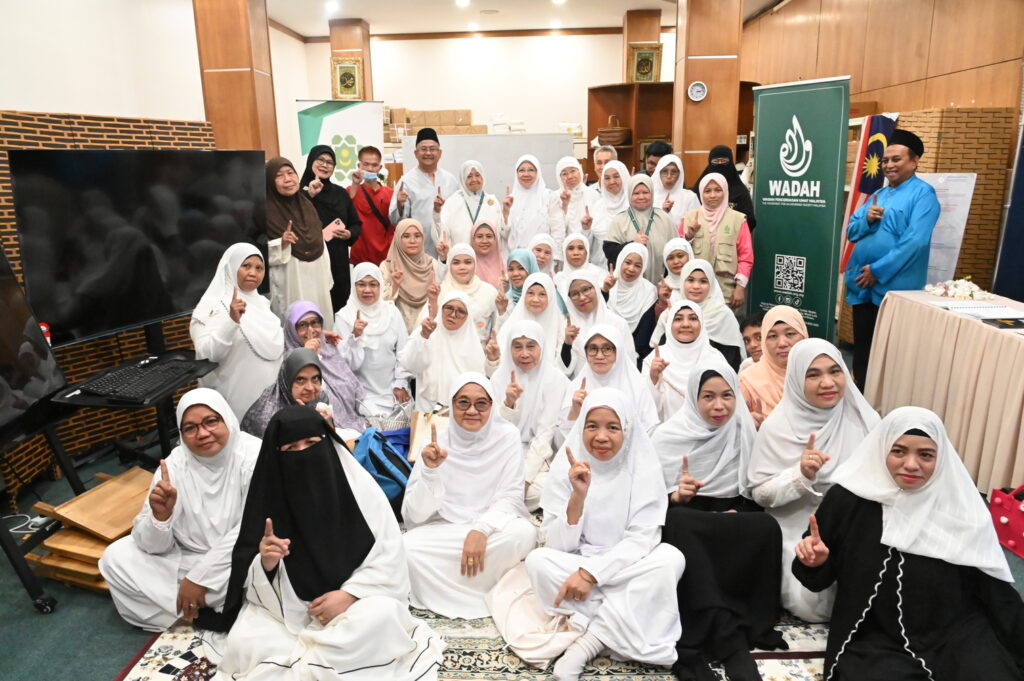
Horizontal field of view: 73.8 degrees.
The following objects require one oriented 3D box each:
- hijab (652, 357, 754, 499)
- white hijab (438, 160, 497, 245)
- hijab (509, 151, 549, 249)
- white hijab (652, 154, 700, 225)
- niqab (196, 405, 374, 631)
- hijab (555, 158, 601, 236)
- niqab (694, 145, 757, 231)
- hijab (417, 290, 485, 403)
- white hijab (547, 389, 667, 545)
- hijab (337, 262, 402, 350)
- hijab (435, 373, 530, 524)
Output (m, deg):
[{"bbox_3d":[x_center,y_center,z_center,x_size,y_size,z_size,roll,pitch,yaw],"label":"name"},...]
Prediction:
[{"bbox_3d":[0.696,0.298,2.477,0.370,0.480,0.330,2,13,13],"label":"hijab"},{"bbox_3d":[-0.316,-0.974,4.850,0.420,0.580,0.330,-2,13,-5],"label":"white hijab"},{"bbox_3d":[0.128,-1.010,4.974,0.330,0.683,0.310,-1,13,1],"label":"hijab"},{"bbox_3d":[1.170,-1.073,4.852,0.341,0.477,0.300,1,13,11],"label":"white hijab"},{"bbox_3d":[-0.726,0.534,2.187,0.530,0.674,0.450,-4,13,-12],"label":"niqab"},{"bbox_3d":[0.473,-1.031,4.850,0.340,0.520,0.310,-1,13,3],"label":"hijab"},{"bbox_3d":[1.616,-1.156,5.161,0.470,0.625,0.350,1,13,12],"label":"niqab"},{"bbox_3d":[-0.333,0.026,3.819,0.381,0.617,0.330,0,13,4],"label":"hijab"},{"bbox_3d":[0.309,0.399,2.255,0.404,0.514,0.330,0,13,6],"label":"white hijab"},{"bbox_3d":[-0.815,-0.194,3.900,0.380,0.490,0.330,-4,13,-12],"label":"hijab"},{"bbox_3d":[-0.113,0.411,2.620,0.380,0.550,0.350,-2,13,-2],"label":"hijab"}]

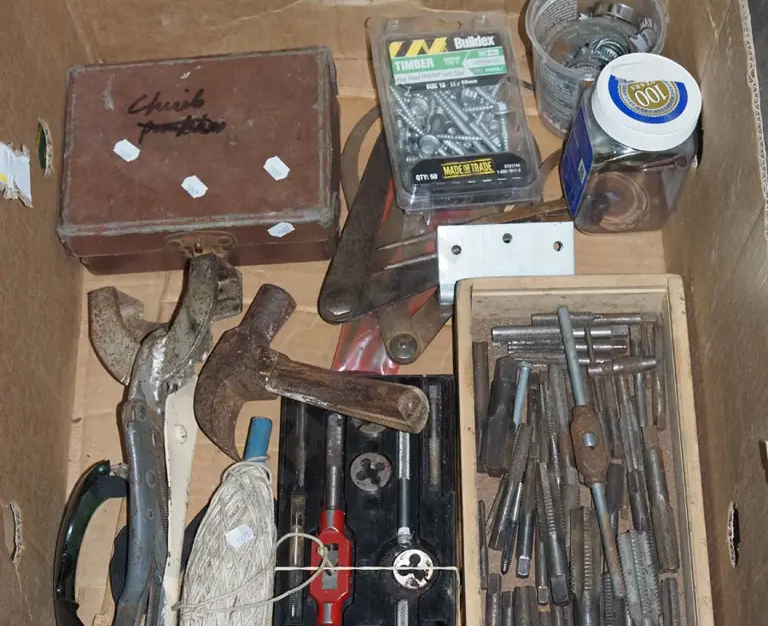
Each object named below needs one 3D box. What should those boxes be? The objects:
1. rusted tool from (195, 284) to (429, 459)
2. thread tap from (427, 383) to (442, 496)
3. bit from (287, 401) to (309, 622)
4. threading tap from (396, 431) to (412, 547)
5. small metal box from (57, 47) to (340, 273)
[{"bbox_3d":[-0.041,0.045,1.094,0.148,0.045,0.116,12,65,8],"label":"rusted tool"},{"bbox_3d":[0.032,0.080,1.089,0.009,0.009,0.076,0,64,2],"label":"thread tap"},{"bbox_3d":[-0.053,0.121,1.072,0.009,0.009,0.146,0,64,2],"label":"bit"},{"bbox_3d":[0.013,0.108,1.077,0.007,0.007,0.082,-1,64,2],"label":"threading tap"},{"bbox_3d":[-0.124,-0.103,1.172,0.180,0.058,0.134,-3,64,1],"label":"small metal box"}]

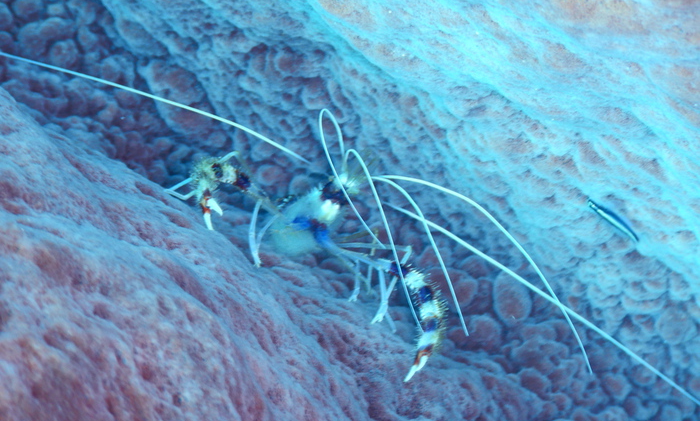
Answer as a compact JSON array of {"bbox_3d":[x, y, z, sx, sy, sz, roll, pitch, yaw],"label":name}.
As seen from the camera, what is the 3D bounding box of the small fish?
[{"bbox_3d":[0.109,0.004,0.560,0.027,0.004,0.005,38,17,0],"label":"small fish"}]

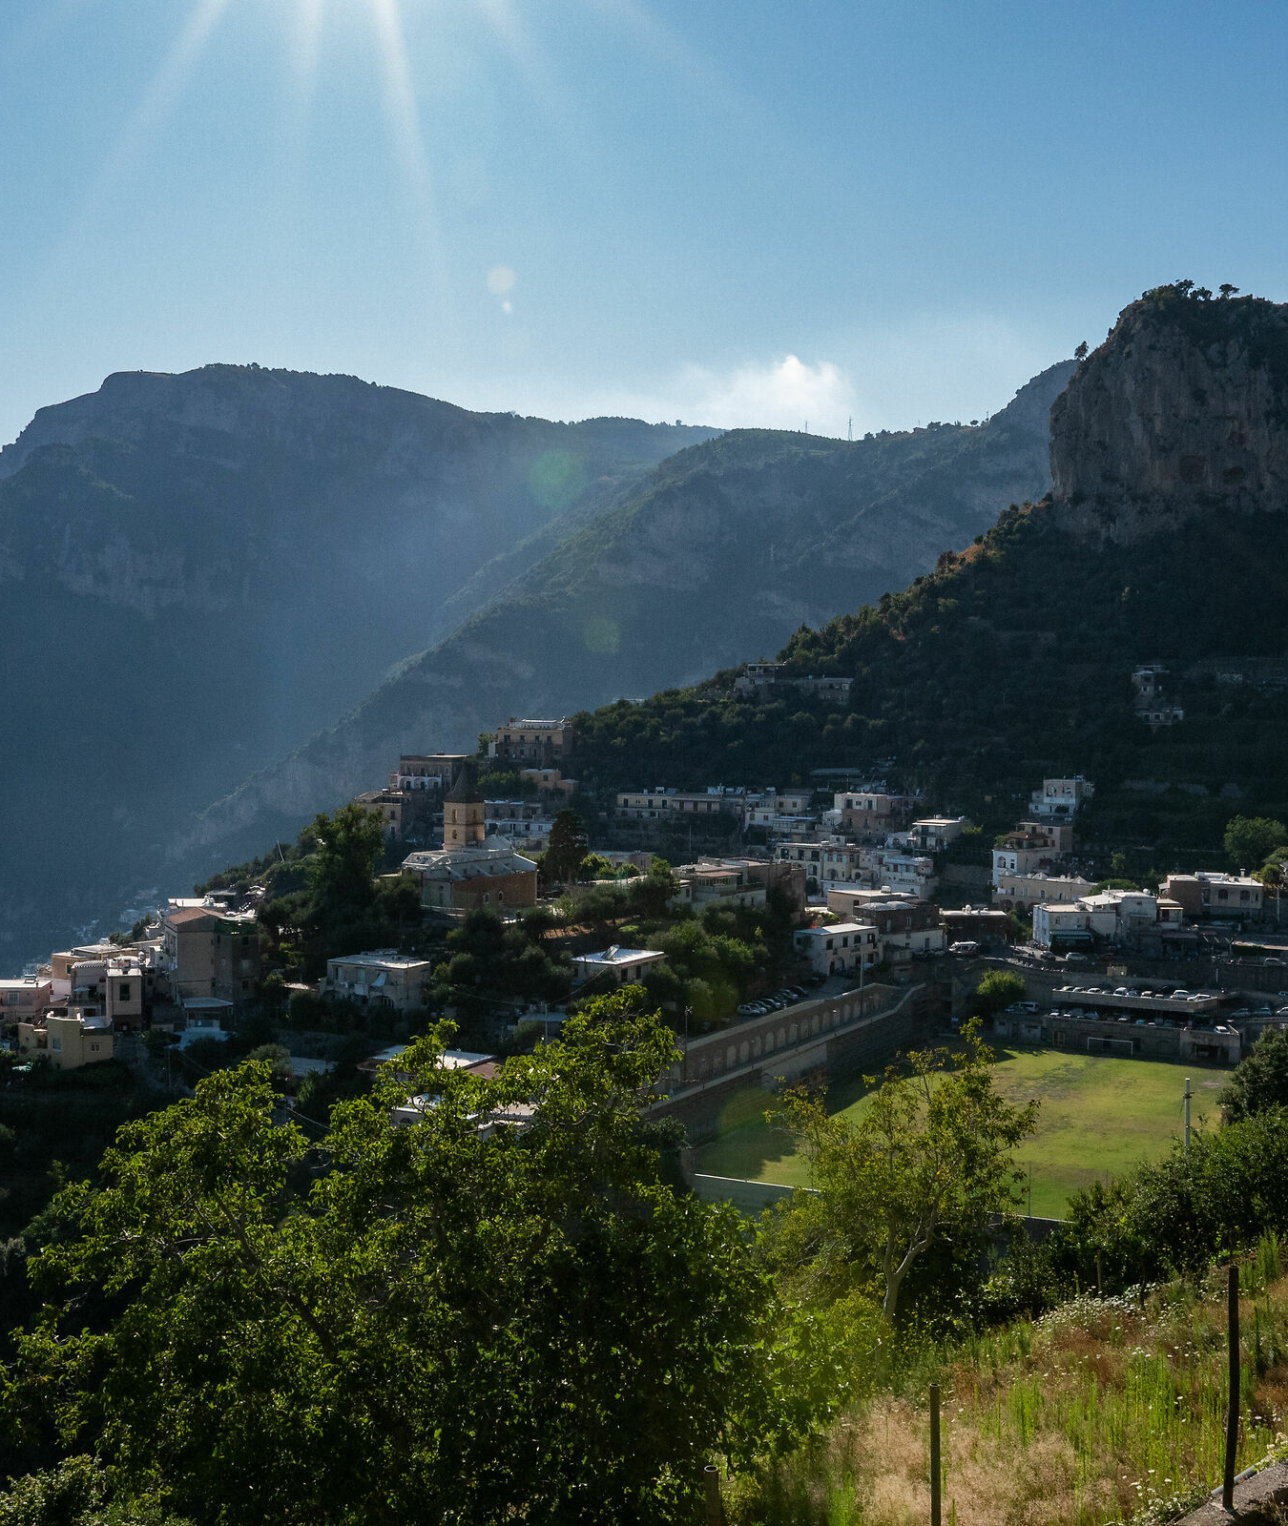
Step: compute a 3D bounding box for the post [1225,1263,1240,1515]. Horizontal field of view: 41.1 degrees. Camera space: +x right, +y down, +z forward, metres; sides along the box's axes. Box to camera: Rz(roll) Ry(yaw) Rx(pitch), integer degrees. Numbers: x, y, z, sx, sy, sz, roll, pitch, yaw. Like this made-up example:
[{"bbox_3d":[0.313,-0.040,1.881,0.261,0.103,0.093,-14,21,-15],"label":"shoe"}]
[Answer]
[{"bbox_3d":[3.433,3.639,10.000,0.075,1.422,0.060,0,0,0],"label":"post"}]

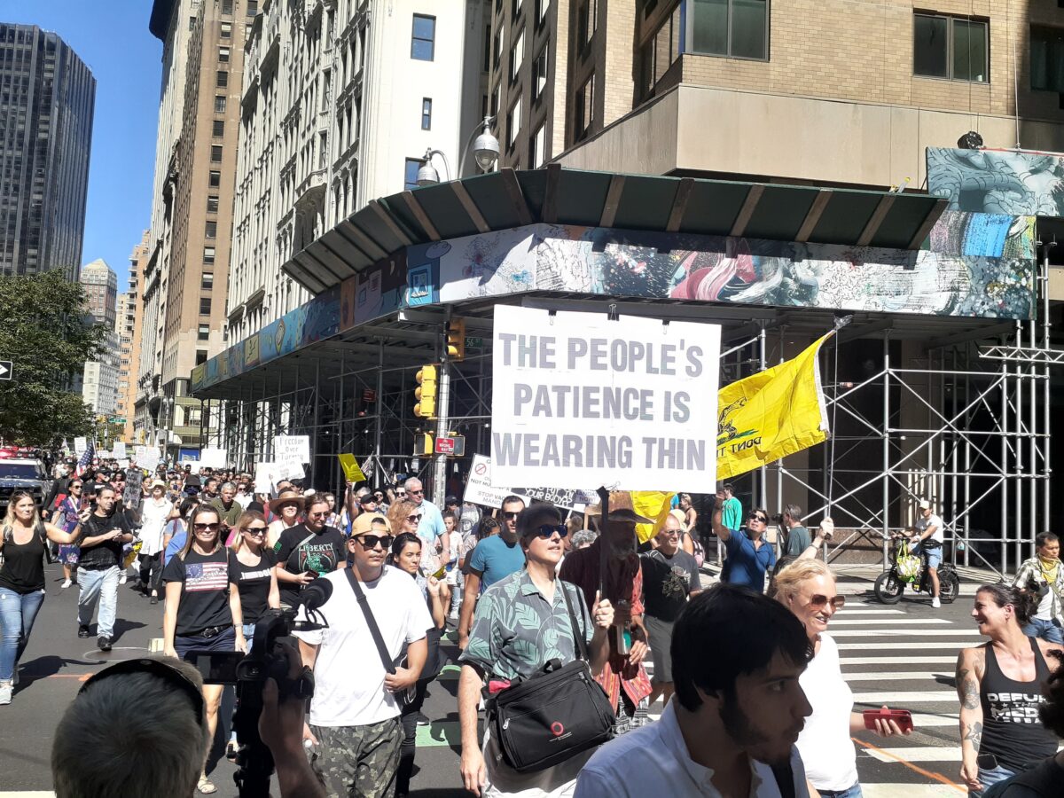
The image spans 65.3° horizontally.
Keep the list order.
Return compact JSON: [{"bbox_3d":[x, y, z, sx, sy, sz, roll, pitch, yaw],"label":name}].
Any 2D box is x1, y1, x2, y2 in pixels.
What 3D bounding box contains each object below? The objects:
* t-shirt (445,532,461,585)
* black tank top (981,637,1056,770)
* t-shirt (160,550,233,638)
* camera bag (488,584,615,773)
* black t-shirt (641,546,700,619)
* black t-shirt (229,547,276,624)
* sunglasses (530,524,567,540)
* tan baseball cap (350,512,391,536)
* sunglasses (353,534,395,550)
[{"bbox_3d":[-1.008,1.956,10.200,0.380,0.600,0.240,3,-5,-15],"label":"t-shirt"},{"bbox_3d":[2.084,1.307,3.550,0.340,0.580,0.250,0,-5,20],"label":"black tank top"},{"bbox_3d":[-1.935,1.127,4.850,0.460,0.530,0.270,4,-5,-27],"label":"t-shirt"},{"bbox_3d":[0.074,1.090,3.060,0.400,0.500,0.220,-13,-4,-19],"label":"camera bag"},{"bbox_3d":[1.003,1.349,6.000,0.480,0.550,0.280,3,-5,-12],"label":"black t-shirt"},{"bbox_3d":[-1.814,1.214,5.400,0.410,0.510,0.260,5,-5,-30],"label":"black t-shirt"},{"bbox_3d":[0.052,0.577,3.551,0.147,0.052,0.145,5,-19,-34],"label":"sunglasses"},{"bbox_3d":[-0.728,0.557,3.653,0.180,0.130,0.260,5,-5,-33],"label":"tan baseball cap"},{"bbox_3d":[-0.729,0.650,3.802,0.148,0.055,0.145,6,-6,-36],"label":"sunglasses"}]

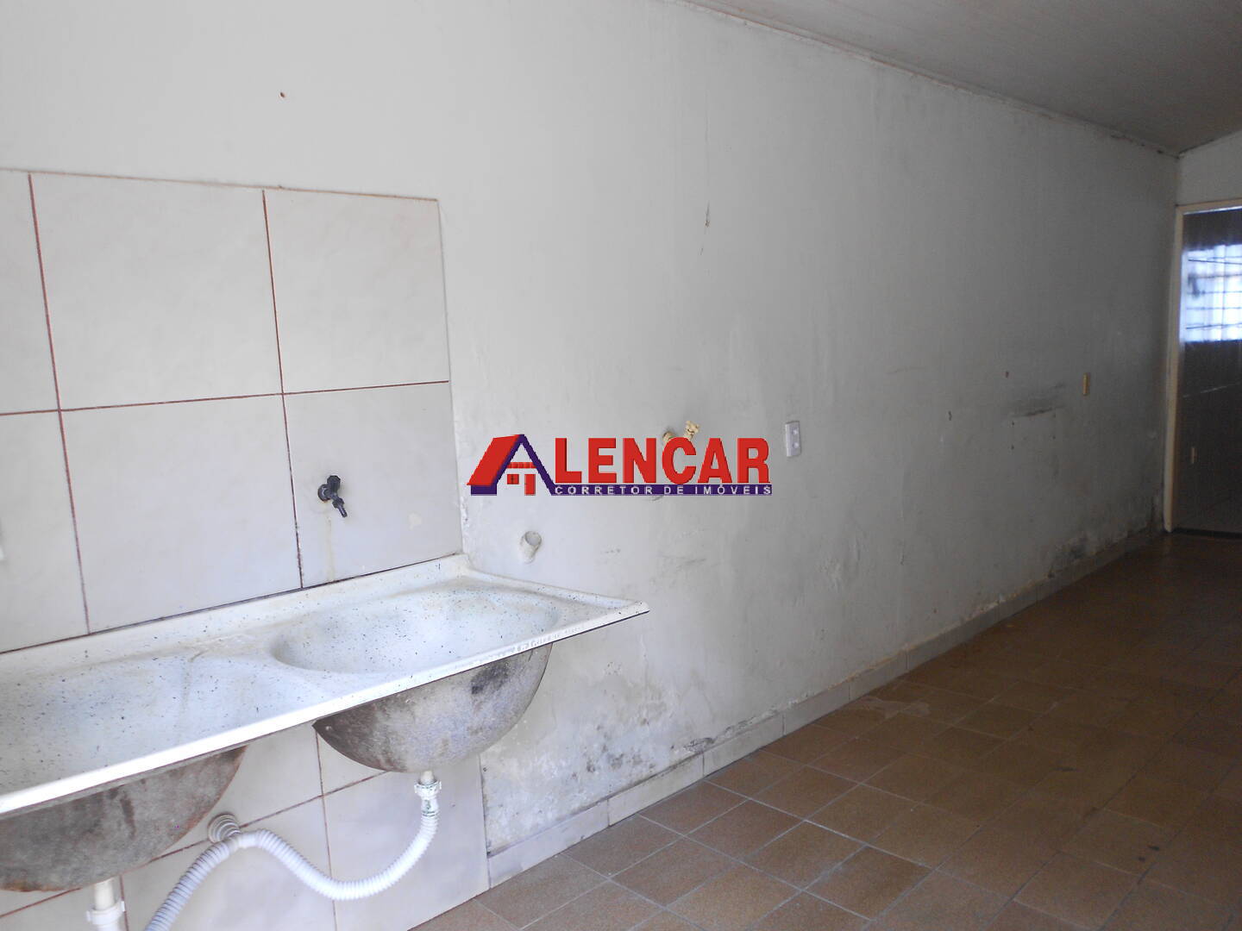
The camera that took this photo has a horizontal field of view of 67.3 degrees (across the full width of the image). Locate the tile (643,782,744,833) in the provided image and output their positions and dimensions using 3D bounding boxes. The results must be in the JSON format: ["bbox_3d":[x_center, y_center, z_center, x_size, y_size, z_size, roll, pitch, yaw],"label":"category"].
[{"bbox_3d":[0.229,1.070,2.917,0.296,0.010,0.203,-9,9,-43],"label":"tile"}]

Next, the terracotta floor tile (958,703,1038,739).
[{"bbox_3d":[1.377,0.931,3.393,0.294,0.010,0.201,-9,9,-43],"label":"terracotta floor tile"}]

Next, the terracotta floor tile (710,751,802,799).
[{"bbox_3d":[0.448,1.034,3.121,0.296,0.010,0.203,-9,9,-43],"label":"terracotta floor tile"}]

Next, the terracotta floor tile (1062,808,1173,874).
[{"bbox_3d":[1.390,1.050,2.601,0.297,0.010,0.203,-10,9,-42],"label":"terracotta floor tile"}]

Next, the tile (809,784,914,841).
[{"bbox_3d":[0.733,1.052,2.819,0.296,0.010,0.203,-9,9,-43],"label":"tile"}]

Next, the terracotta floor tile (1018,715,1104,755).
[{"bbox_3d":[1.525,0.945,3.259,0.294,0.009,0.200,-10,9,-42],"label":"terracotta floor tile"}]

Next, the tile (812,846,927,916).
[{"bbox_3d":[0.648,1.084,2.434,0.294,0.010,0.201,-9,9,-43],"label":"tile"}]

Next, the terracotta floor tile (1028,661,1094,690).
[{"bbox_3d":[1.828,0.872,3.859,0.297,0.010,0.203,-10,9,-42],"label":"terracotta floor tile"}]

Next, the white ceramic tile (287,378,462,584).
[{"bbox_3d":[-0.576,0.033,2.226,0.428,0.433,0.009,-10,9,-42],"label":"white ceramic tile"}]

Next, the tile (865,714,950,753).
[{"bbox_3d":[1.019,0.958,3.341,0.294,0.010,0.201,-9,9,-43],"label":"tile"}]

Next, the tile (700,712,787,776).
[{"bbox_3d":[0.427,0.960,3.230,0.431,0.083,0.010,-9,9,-43],"label":"tile"}]

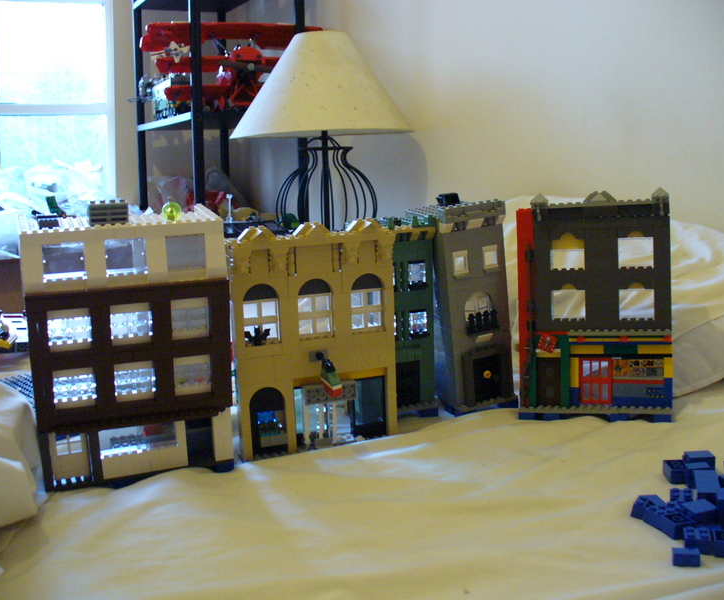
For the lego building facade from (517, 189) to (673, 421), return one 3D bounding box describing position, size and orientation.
[{"bbox_3d":[0.233,0.005,0.857,0.146,0.223,0.069,-1,5,16],"label":"lego building facade"}]

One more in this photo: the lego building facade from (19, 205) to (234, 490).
[{"bbox_3d":[-0.210,0.037,0.766,0.162,0.227,0.114,-5,15,-20],"label":"lego building facade"}]

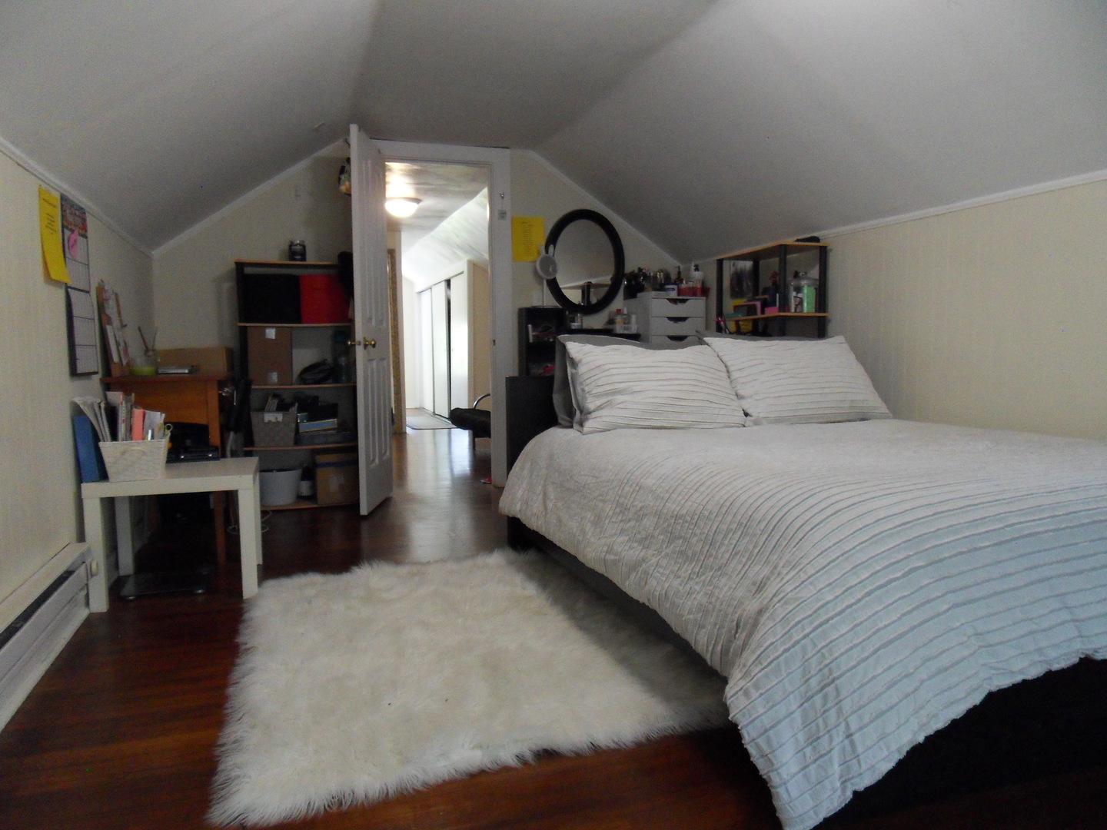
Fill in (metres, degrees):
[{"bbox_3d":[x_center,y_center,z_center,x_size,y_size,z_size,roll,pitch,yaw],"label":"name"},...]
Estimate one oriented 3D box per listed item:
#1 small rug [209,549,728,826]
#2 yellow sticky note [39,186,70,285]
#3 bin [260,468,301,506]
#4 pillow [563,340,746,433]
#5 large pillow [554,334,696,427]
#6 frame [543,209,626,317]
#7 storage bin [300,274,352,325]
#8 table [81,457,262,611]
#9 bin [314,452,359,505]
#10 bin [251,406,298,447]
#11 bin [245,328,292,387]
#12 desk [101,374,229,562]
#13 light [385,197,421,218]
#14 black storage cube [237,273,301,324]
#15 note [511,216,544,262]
[{"bbox_3d":[-0.331,0.663,2.364,1.200,0.050,1.530,-2,5,-19],"label":"small rug"},{"bbox_3d":[-1.529,-0.544,2.357,0.030,0.275,0.216,-2,5,-19],"label":"yellow sticky note"},{"bbox_3d":[-1.560,0.390,4.345,0.270,0.205,0.270,-2,5,-19],"label":"bin"},{"bbox_3d":[0.417,-0.121,3.124,0.710,0.432,0.160,-2,-33,-19],"label":"pillow"},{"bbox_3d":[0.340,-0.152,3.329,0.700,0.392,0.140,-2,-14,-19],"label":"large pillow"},{"bbox_3d":[0.208,-1.002,5.076,0.570,0.692,0.040,-2,5,-19],"label":"frame"},{"bbox_3d":[-1.320,-0.661,4.420,0.265,0.270,0.270,-2,5,-19],"label":"storage bin"},{"bbox_3d":[-1.440,0.434,2.993,0.550,0.450,0.550,-2,5,-19],"label":"table"},{"bbox_3d":[-1.270,0.355,4.510,0.240,0.290,0.270,-2,5,-19],"label":"bin"},{"bbox_3d":[-1.592,0.068,4.380,0.239,0.200,0.260,-2,5,-19],"label":"bin"},{"bbox_3d":[-1.575,-0.330,4.279,0.225,0.310,0.260,-2,5,-19],"label":"bin"},{"bbox_3d":[-1.704,0.219,3.534,0.430,0.790,0.830,-2,5,-19],"label":"desk"},{"bbox_3d":[-1.301,-1.764,6.575,0.320,0.130,0.320,-2,5,-19],"label":"light"},{"bbox_3d":[-1.589,-0.646,4.327,0.300,0.265,0.270,-2,5,-19],"label":"black storage cube"},{"bbox_3d":[-0.162,-1.134,4.951,0.216,0.282,0.008,-2,5,-19],"label":"note"}]

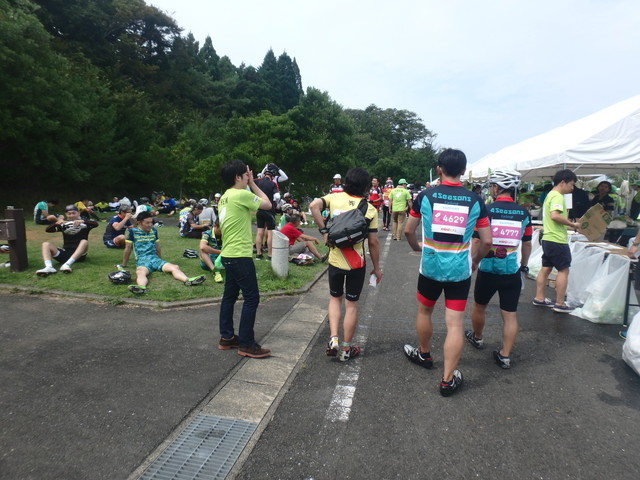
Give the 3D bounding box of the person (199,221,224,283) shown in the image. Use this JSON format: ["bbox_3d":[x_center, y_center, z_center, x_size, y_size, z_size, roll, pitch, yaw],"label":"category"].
[{"bbox_3d":[-1.533,0.118,5.750,0.580,0.850,0.800,-1,7,-15],"label":"person"}]

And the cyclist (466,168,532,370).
[{"bbox_3d":[1.581,0.207,3.420,0.540,1.690,0.500,1,7,5],"label":"cyclist"}]

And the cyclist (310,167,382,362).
[{"bbox_3d":[0.229,0.210,3.357,0.600,1.660,0.500,1,8,9],"label":"cyclist"}]

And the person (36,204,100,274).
[{"bbox_3d":[-3.801,-0.039,5.846,0.780,0.900,0.820,-3,8,-20],"label":"person"}]

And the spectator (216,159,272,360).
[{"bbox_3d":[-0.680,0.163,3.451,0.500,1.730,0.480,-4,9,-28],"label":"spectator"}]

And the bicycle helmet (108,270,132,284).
[{"bbox_3d":[-2.646,0.497,5.150,0.290,0.170,0.210,4,8,25],"label":"bicycle helmet"}]

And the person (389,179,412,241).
[{"bbox_3d":[2.266,-0.864,11.000,0.580,1.730,0.380,2,7,10],"label":"person"}]

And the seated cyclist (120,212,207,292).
[{"bbox_3d":[-2.243,0.098,5.460,0.950,0.870,1.030,-5,9,-35],"label":"seated cyclist"}]

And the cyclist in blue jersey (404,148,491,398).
[{"bbox_3d":[0.979,0.200,3.053,0.660,1.760,0.700,2,8,12],"label":"cyclist in blue jersey"}]

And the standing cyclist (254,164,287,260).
[{"bbox_3d":[-0.953,-0.543,7.400,0.580,1.770,0.450,0,7,-5],"label":"standing cyclist"}]

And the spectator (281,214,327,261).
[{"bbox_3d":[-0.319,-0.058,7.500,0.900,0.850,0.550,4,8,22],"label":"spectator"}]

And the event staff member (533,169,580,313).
[{"bbox_3d":[2.876,0.009,4.722,0.550,1.700,0.480,1,8,10],"label":"event staff member"}]

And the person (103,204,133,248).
[{"bbox_3d":[-3.805,-0.256,7.481,0.820,0.840,0.520,-1,8,-8],"label":"person"}]

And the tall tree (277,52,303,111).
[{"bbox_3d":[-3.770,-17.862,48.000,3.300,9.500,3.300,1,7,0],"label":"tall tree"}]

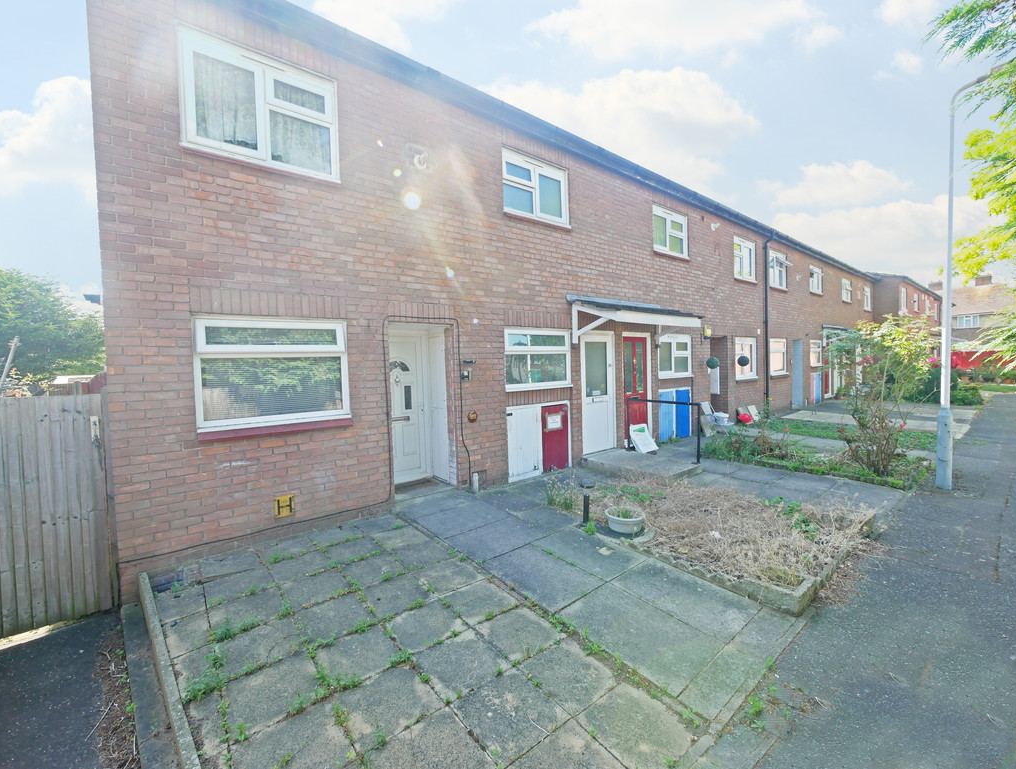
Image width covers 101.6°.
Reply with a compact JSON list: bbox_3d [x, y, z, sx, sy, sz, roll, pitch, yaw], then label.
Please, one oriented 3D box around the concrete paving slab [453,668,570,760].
[{"bbox_3d":[0.010,1.691,2.115,0.450,0.050,0.430,-3,5,-39],"label":"concrete paving slab"}]

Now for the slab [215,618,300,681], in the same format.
[{"bbox_3d":[-1.523,1.641,2.567,0.440,0.050,0.440,-3,5,-39],"label":"slab"}]

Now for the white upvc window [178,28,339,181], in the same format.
[{"bbox_3d":[-2.321,-2.609,3.972,1.318,1.050,0.090,-3,3,-38],"label":"white upvc window"}]

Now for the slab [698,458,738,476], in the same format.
[{"bbox_3d":[3.501,1.377,6.833,0.910,0.050,0.600,-3,5,-40],"label":"slab"}]

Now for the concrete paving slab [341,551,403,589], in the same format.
[{"bbox_3d":[-1.129,1.582,3.510,0.430,0.050,0.450,-3,4,-38],"label":"concrete paving slab"}]

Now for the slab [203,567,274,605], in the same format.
[{"bbox_3d":[-2.109,1.597,3.261,0.445,0.050,0.450,-3,5,-39],"label":"slab"}]

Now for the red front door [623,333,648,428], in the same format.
[{"bbox_3d":[2.397,0.087,7.750,0.760,1.950,0.060,-3,3,-38],"label":"red front door"}]

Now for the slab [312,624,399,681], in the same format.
[{"bbox_3d":[-0.907,1.653,2.512,0.445,0.050,0.445,-3,5,-39],"label":"slab"}]

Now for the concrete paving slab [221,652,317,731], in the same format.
[{"bbox_3d":[-1.251,1.677,2.236,0.445,0.050,0.440,-3,5,-39],"label":"concrete paving slab"}]

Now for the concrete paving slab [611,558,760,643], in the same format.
[{"bbox_3d":[1.327,1.619,3.156,0.600,0.050,0.910,-4,5,-38],"label":"concrete paving slab"}]

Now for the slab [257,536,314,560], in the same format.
[{"bbox_3d":[-2.107,1.595,3.966,0.445,0.045,0.415,-4,5,-38],"label":"slab"}]

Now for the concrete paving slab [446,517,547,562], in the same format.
[{"bbox_3d":[-0.090,1.545,4.152,0.900,0.050,0.600,-3,5,-40],"label":"concrete paving slab"}]

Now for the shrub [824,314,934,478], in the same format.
[{"bbox_3d":[5.524,0.217,6.171,1.250,2.270,1.200,0,3,42],"label":"shrub"}]

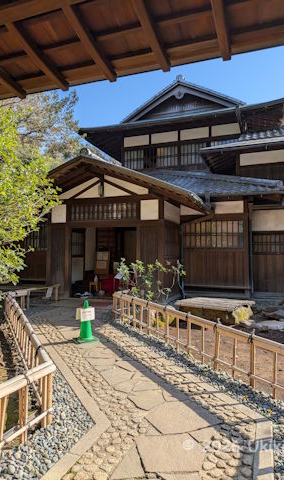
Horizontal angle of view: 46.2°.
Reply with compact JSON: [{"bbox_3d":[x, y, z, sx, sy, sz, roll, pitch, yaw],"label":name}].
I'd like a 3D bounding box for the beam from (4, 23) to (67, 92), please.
[{"bbox_3d":[-0.532,-0.963,1.751,0.042,0.052,0.451,-1,-16,20],"label":"beam"}]

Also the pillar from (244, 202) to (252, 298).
[{"bbox_3d":[3.030,0.253,9.614,0.125,2.784,0.125,-1,-2,21],"label":"pillar"}]

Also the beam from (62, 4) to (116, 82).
[{"bbox_3d":[-0.241,-0.969,1.646,0.042,0.052,0.468,-1,-16,20],"label":"beam"}]

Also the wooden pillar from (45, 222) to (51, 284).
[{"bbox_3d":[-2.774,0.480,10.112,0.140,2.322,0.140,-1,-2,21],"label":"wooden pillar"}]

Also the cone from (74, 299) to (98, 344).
[{"bbox_3d":[-0.972,1.407,5.814,0.360,0.700,0.360,0,-2,0],"label":"cone"}]

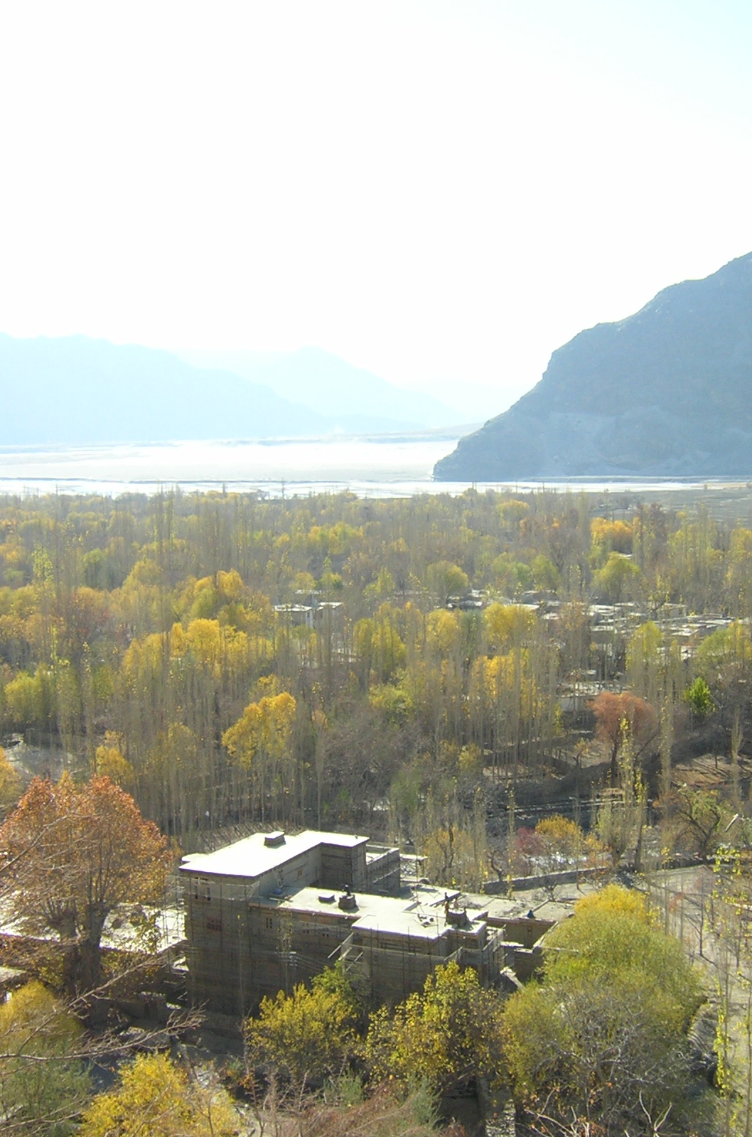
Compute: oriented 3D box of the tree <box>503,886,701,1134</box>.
[{"bbox_3d":[18.730,36.230,128.120,16.440,18.000,14.500,0,6,0],"label":"tree"}]

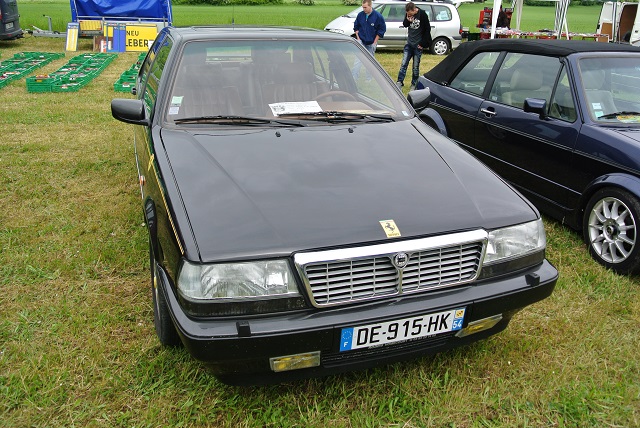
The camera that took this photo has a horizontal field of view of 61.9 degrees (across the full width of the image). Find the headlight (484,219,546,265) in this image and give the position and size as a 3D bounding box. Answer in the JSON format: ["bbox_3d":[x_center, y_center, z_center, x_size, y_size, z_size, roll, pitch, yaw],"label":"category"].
[{"bbox_3d":[0.837,0.107,2.274,0.400,0.145,0.170,-6,23,-18],"label":"headlight"}]

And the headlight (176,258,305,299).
[{"bbox_3d":[-0.290,0.228,1.914,0.400,0.145,0.170,-6,23,-18],"label":"headlight"}]

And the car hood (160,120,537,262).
[{"bbox_3d":[0.087,-0.196,2.554,1.530,0.210,1.320,-6,23,-18],"label":"car hood"}]

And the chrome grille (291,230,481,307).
[{"bbox_3d":[0.297,0.206,2.033,0.810,0.215,0.100,-6,23,-18],"label":"chrome grille"}]

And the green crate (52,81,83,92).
[{"bbox_3d":[-4.449,-2.260,9.449,0.400,0.130,0.600,-3,23,-9],"label":"green crate"}]

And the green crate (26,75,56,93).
[{"bbox_3d":[-4.836,-2.298,9.361,0.400,0.240,0.600,-3,23,-9],"label":"green crate"}]

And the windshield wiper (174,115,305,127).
[{"bbox_3d":[-0.434,-0.512,2.941,0.710,0.060,0.090,-6,23,-18],"label":"windshield wiper"}]

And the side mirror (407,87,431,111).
[{"bbox_3d":[0.666,-0.761,3.558,0.190,0.140,0.120,-6,23,-18],"label":"side mirror"}]

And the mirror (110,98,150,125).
[{"bbox_3d":[-1.067,-0.571,2.995,0.190,0.140,0.120,-6,23,-18],"label":"mirror"}]

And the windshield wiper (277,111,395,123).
[{"bbox_3d":[0.110,-0.565,3.101,0.720,0.060,0.085,-6,23,-18],"label":"windshield wiper"}]

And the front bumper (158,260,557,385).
[{"bbox_3d":[0.240,0.379,2.268,1.720,0.300,0.540,-6,23,-18],"label":"front bumper"}]

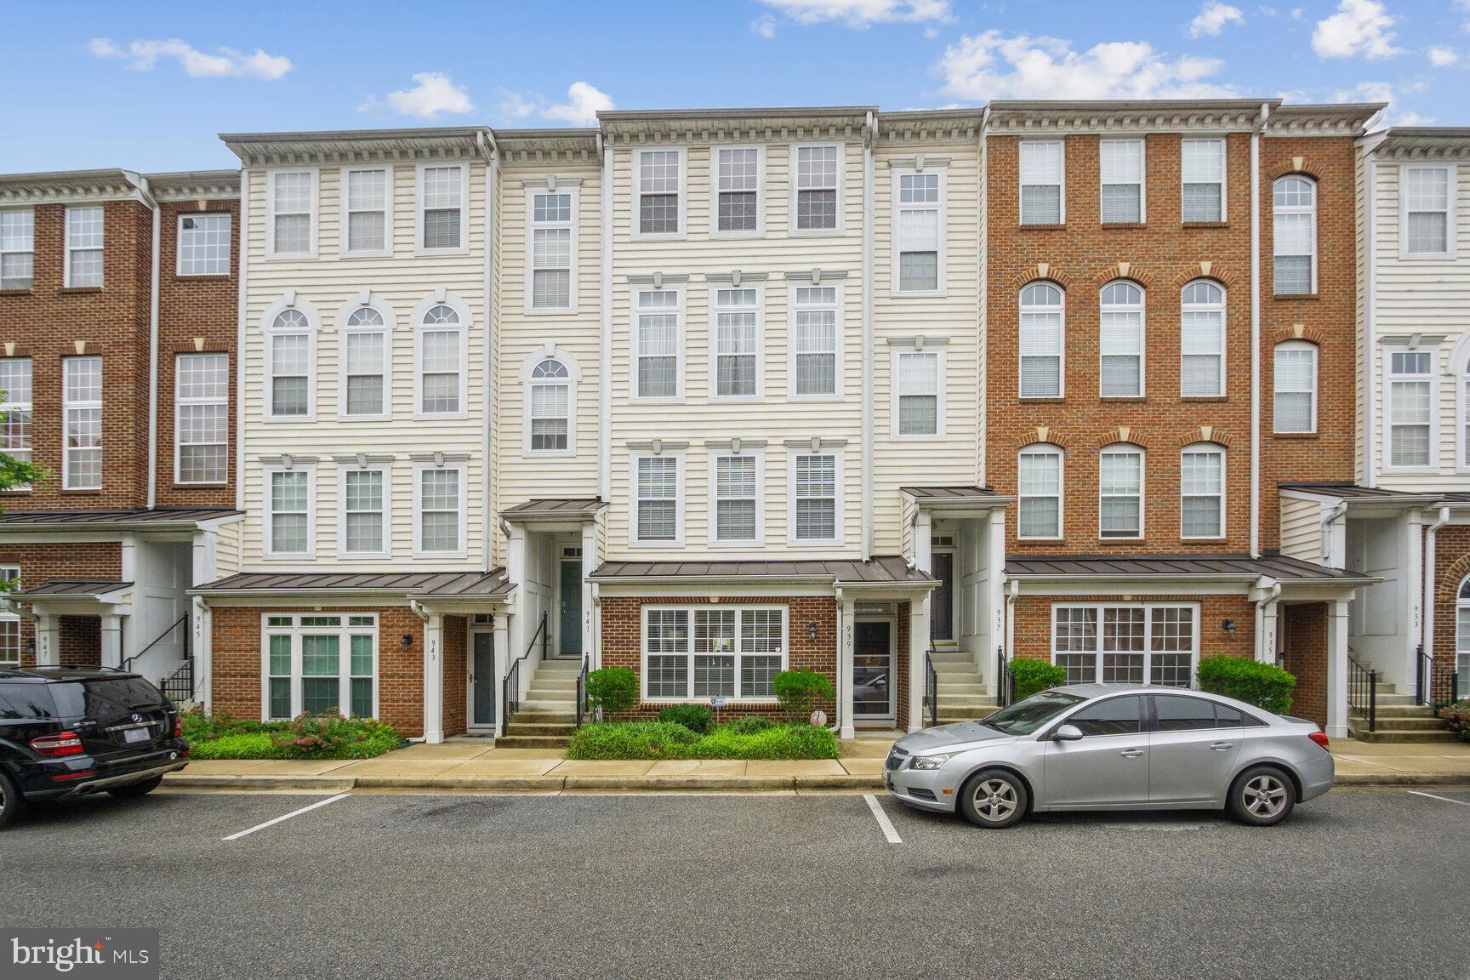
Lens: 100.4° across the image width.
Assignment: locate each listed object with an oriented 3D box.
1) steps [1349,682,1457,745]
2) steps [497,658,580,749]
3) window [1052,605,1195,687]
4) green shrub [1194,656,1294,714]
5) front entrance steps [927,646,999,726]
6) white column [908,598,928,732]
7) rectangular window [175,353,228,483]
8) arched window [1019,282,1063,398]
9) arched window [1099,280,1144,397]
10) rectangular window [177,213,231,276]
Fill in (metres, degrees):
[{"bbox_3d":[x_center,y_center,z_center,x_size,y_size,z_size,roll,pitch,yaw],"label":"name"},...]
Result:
[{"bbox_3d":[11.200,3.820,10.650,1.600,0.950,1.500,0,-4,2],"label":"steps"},{"bbox_3d":[-3.330,3.880,11.250,1.500,1.200,1.900,0,-4,2],"label":"steps"},{"bbox_3d":[7.311,2.996,11.450,2.748,1.740,0.140,0,0,1],"label":"window"},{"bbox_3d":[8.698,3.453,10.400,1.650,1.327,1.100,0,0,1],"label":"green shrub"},{"bbox_3d":[4.259,3.753,11.500,1.350,1.150,1.800,0,-1,2],"label":"front entrance steps"},{"bbox_3d":[3.100,3.040,10.450,0.250,2.380,0.250,0,-4,2],"label":"white column"},{"bbox_3d":[-11.508,-1.544,13.220,1.153,2.815,0.100,0,-1,2],"label":"rectangular window"},{"bbox_3d":[5.952,-2.913,11.900,0.859,2.255,0.100,0,-1,2],"label":"arched window"},{"bbox_3d":[7.659,-2.990,12.120,0.886,2.319,0.120,0,0,1],"label":"arched window"},{"bbox_3d":[-11.260,-5.220,13.000,1.130,1.300,0.130,0,-4,3],"label":"rectangular window"}]

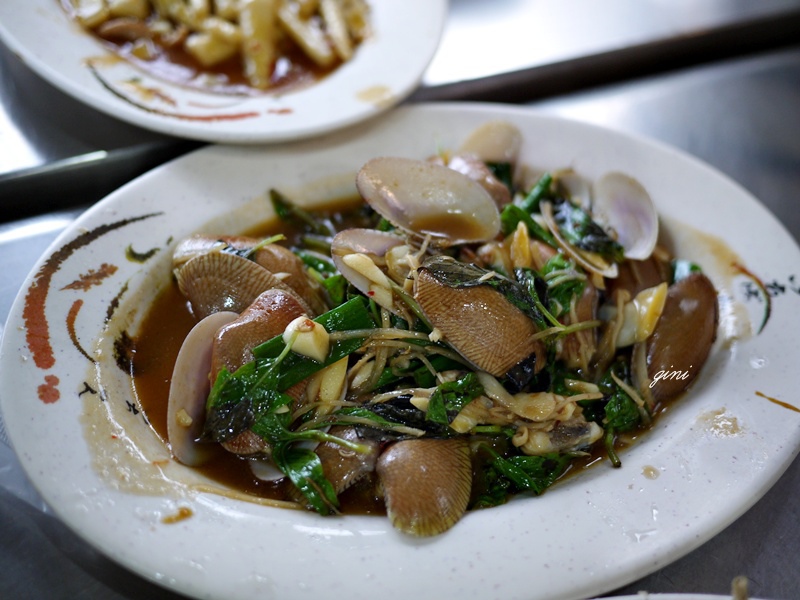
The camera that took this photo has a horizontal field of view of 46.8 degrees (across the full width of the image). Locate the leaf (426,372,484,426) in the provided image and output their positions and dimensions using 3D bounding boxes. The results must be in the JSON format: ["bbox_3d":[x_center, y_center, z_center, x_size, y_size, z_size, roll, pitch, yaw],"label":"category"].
[{"bbox_3d":[0.017,0.032,0.301,0.014,0.010,0.023,29,59,17],"label":"leaf"}]

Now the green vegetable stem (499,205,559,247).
[{"bbox_3d":[0.048,-0.027,0.342,0.021,0.007,0.008,30,53,11],"label":"green vegetable stem"}]

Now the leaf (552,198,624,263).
[{"bbox_3d":[0.069,-0.026,0.346,0.015,0.010,0.036,-33,62,-22],"label":"leaf"}]

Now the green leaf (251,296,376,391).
[{"bbox_3d":[-0.029,0.015,0.310,0.041,0.006,0.019,-22,51,-12],"label":"green leaf"}]

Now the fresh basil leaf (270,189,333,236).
[{"bbox_3d":[-0.041,-0.034,0.370,0.034,0.008,0.009,39,62,22],"label":"fresh basil leaf"}]

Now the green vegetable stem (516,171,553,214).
[{"bbox_3d":[0.052,-0.041,0.354,0.005,0.005,0.020,25,57,21],"label":"green vegetable stem"}]

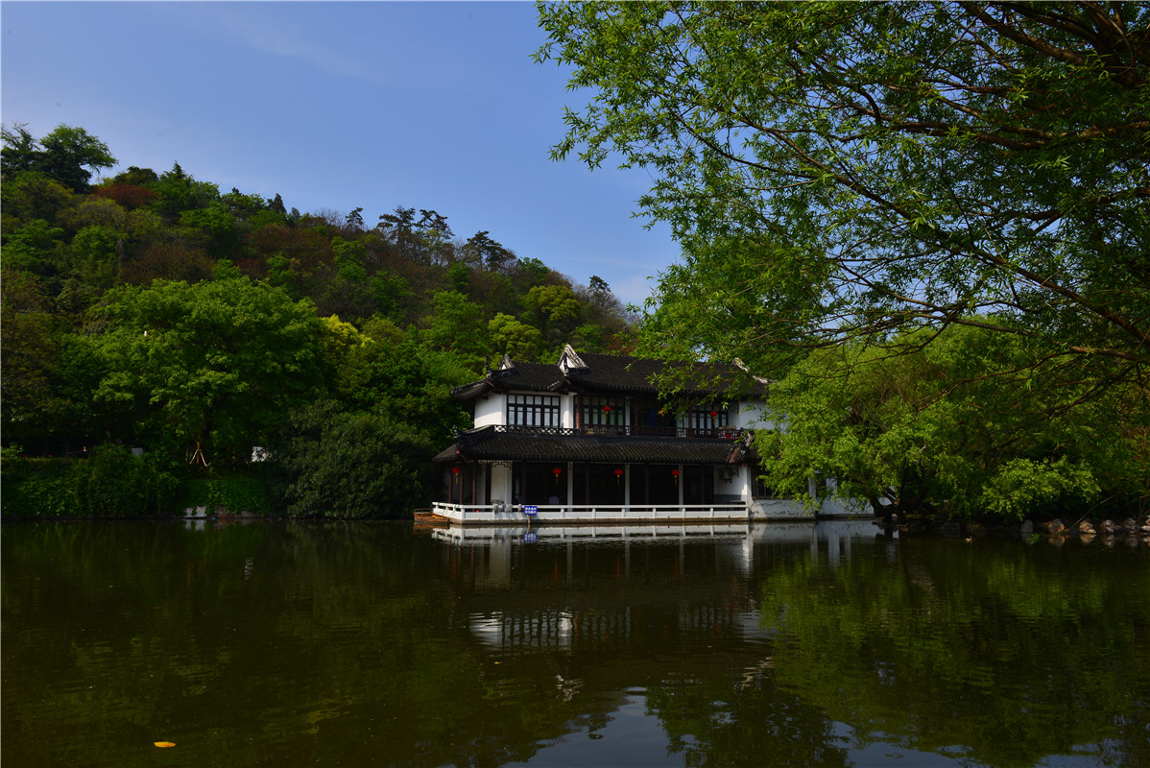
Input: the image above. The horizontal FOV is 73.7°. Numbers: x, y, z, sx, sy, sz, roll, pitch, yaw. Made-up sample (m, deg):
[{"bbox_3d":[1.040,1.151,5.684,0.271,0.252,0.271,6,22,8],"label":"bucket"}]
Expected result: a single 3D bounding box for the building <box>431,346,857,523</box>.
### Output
[{"bbox_3d":[4.951,3.619,54.621,28.540,11.730,10.000,3,-8,-22],"label":"building"}]

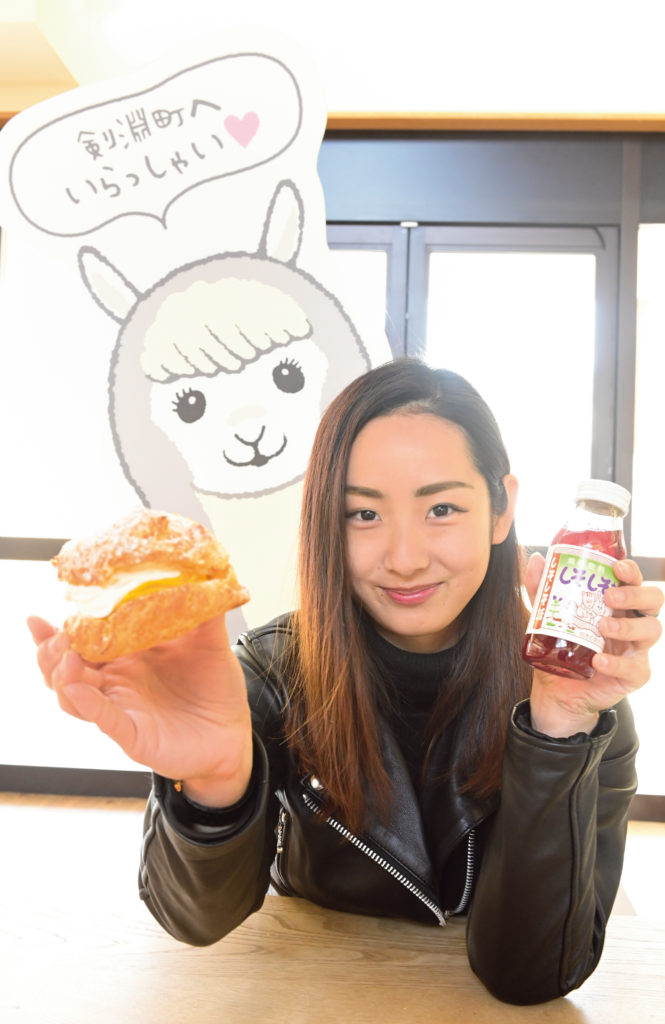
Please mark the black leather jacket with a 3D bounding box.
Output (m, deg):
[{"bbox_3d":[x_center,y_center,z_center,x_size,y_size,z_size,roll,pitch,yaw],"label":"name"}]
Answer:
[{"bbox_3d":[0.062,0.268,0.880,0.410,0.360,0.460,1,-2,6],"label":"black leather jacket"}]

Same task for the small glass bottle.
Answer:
[{"bbox_3d":[0.178,0.047,0.770,0.054,0.137,0.054,19,-16,-5],"label":"small glass bottle"}]

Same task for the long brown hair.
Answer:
[{"bbox_3d":[0.067,0.068,0.955,0.210,0.400,0.205,2,-2,3],"label":"long brown hair"}]

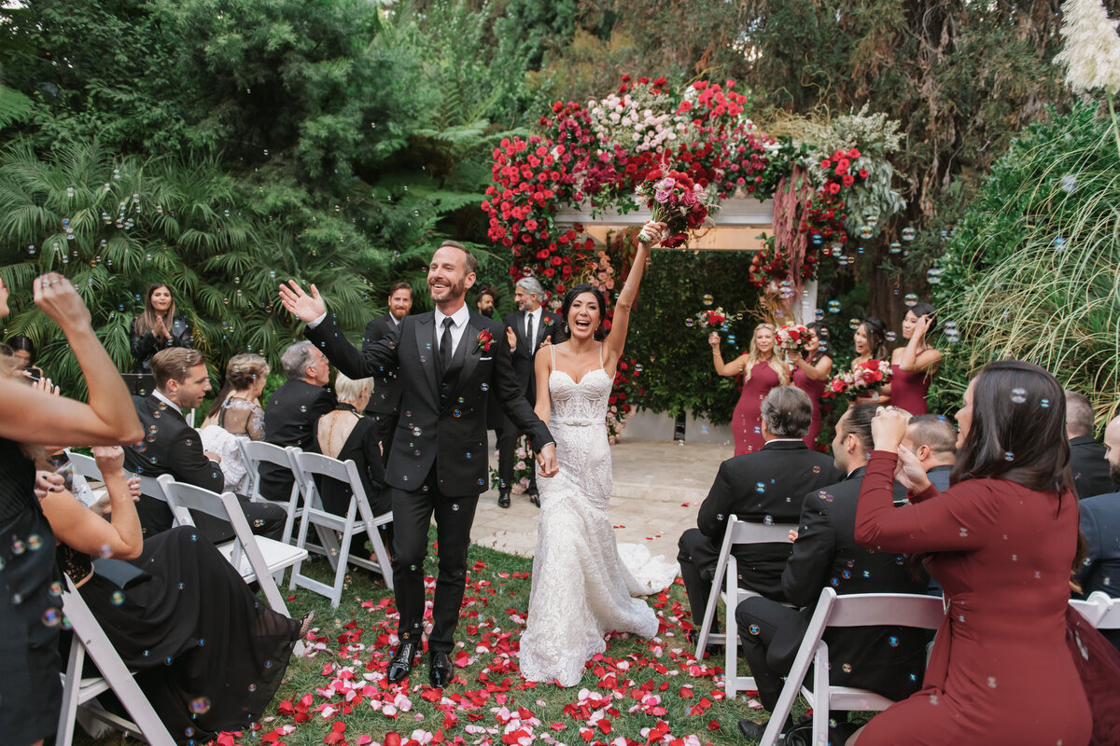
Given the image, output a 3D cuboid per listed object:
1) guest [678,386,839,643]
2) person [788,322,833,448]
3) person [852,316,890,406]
[{"bbox_3d":[0.903,0.701,3.385,0.620,1.300,0.700,3,3,-5],"label":"guest"},{"bbox_3d":[1.967,0.418,6.048,0.460,1.675,0.450,6,4,40],"label":"person"},{"bbox_3d":[2.222,0.430,5.482,0.420,1.679,0.430,-1,5,-40],"label":"person"}]

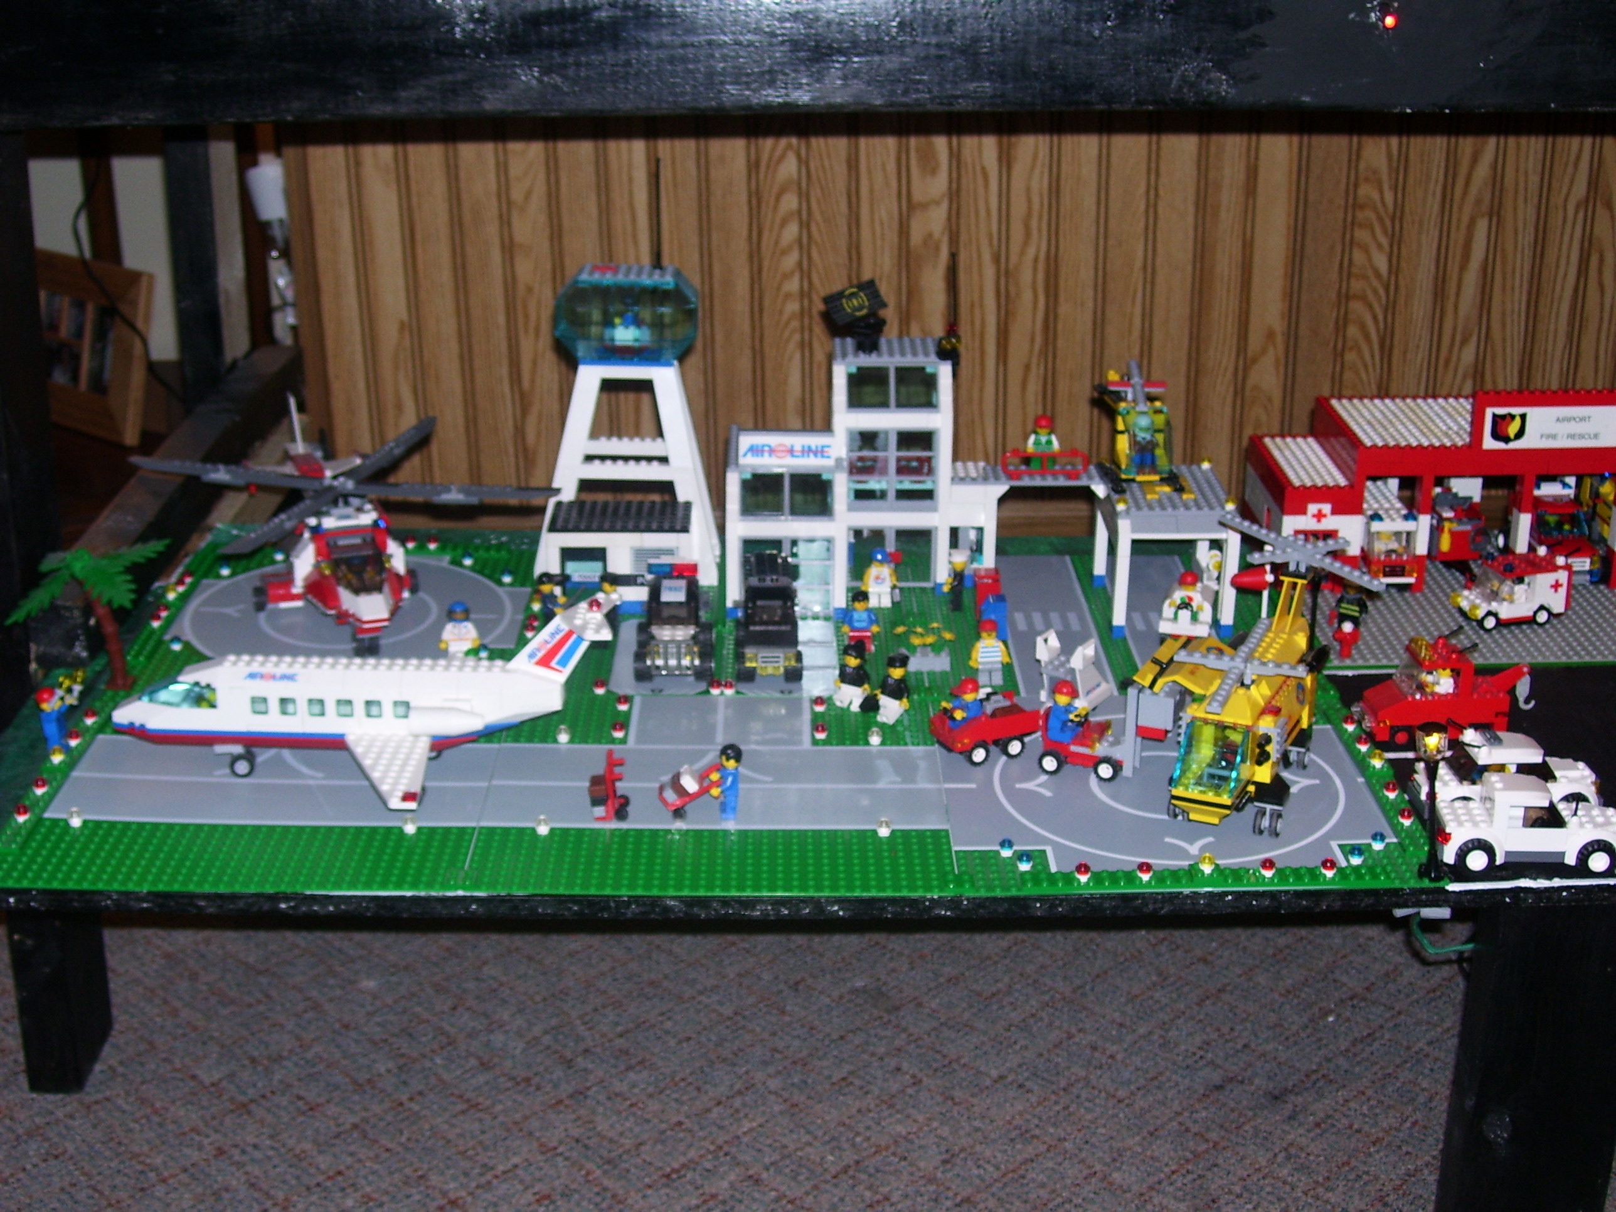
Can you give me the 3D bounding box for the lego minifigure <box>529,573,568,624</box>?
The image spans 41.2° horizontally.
[{"bbox_3d":[-0.169,0.000,1.416,0.020,0.043,0.023,6,21,13],"label":"lego minifigure"}]

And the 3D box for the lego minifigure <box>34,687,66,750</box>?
[{"bbox_3d":[-0.434,0.065,1.233,0.018,0.042,0.022,-5,21,1],"label":"lego minifigure"}]

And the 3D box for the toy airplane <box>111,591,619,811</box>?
[{"bbox_3d":[-0.253,0.045,1.221,0.289,0.097,0.210,1,21,-1],"label":"toy airplane"}]

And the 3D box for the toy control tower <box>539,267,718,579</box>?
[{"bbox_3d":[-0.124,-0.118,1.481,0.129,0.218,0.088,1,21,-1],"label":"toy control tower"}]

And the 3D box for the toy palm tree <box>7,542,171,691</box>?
[{"bbox_3d":[-0.440,0.005,1.322,0.095,0.093,0.092,1,21,-1],"label":"toy palm tree"}]

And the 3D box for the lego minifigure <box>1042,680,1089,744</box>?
[{"bbox_3d":[0.150,0.061,1.241,0.024,0.035,0.024,7,22,16],"label":"lego minifigure"}]

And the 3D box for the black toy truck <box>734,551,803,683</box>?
[{"bbox_3d":[-0.024,0.005,1.378,0.044,0.061,0.088,1,21,-1],"label":"black toy truck"}]

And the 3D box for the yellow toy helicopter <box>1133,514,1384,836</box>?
[{"bbox_3d":[0.254,0.045,1.214,0.121,0.117,0.248,9,23,21],"label":"yellow toy helicopter"}]

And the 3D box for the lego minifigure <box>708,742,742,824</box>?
[{"bbox_3d":[-0.045,0.095,1.173,0.020,0.042,0.022,0,21,-4],"label":"lego minifigure"}]

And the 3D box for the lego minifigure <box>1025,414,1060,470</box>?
[{"bbox_3d":[0.162,-0.112,1.484,0.023,0.041,0.015,1,21,-1],"label":"lego minifigure"}]

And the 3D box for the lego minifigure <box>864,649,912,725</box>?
[{"bbox_3d":[0.049,0.048,1.296,0.026,0.043,0.018,18,23,25],"label":"lego minifigure"}]

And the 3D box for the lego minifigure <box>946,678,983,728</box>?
[{"bbox_3d":[0.092,0.058,1.260,0.022,0.032,0.022,-10,23,-26],"label":"lego minifigure"}]

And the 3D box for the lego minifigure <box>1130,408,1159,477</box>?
[{"bbox_3d":[0.229,-0.111,1.464,0.022,0.041,0.014,1,21,-1],"label":"lego minifigure"}]

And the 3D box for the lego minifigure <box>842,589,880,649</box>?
[{"bbox_3d":[0.035,0.008,1.400,0.025,0.042,0.015,1,21,-1],"label":"lego minifigure"}]

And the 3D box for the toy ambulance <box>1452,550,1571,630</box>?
[{"bbox_3d":[0.481,-0.015,1.474,0.081,0.047,0.036,-5,22,-14],"label":"toy ambulance"}]

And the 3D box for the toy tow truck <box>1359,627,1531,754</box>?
[{"bbox_3d":[0.385,0.050,1.288,0.104,0.059,0.036,-2,21,-7],"label":"toy tow truck"}]

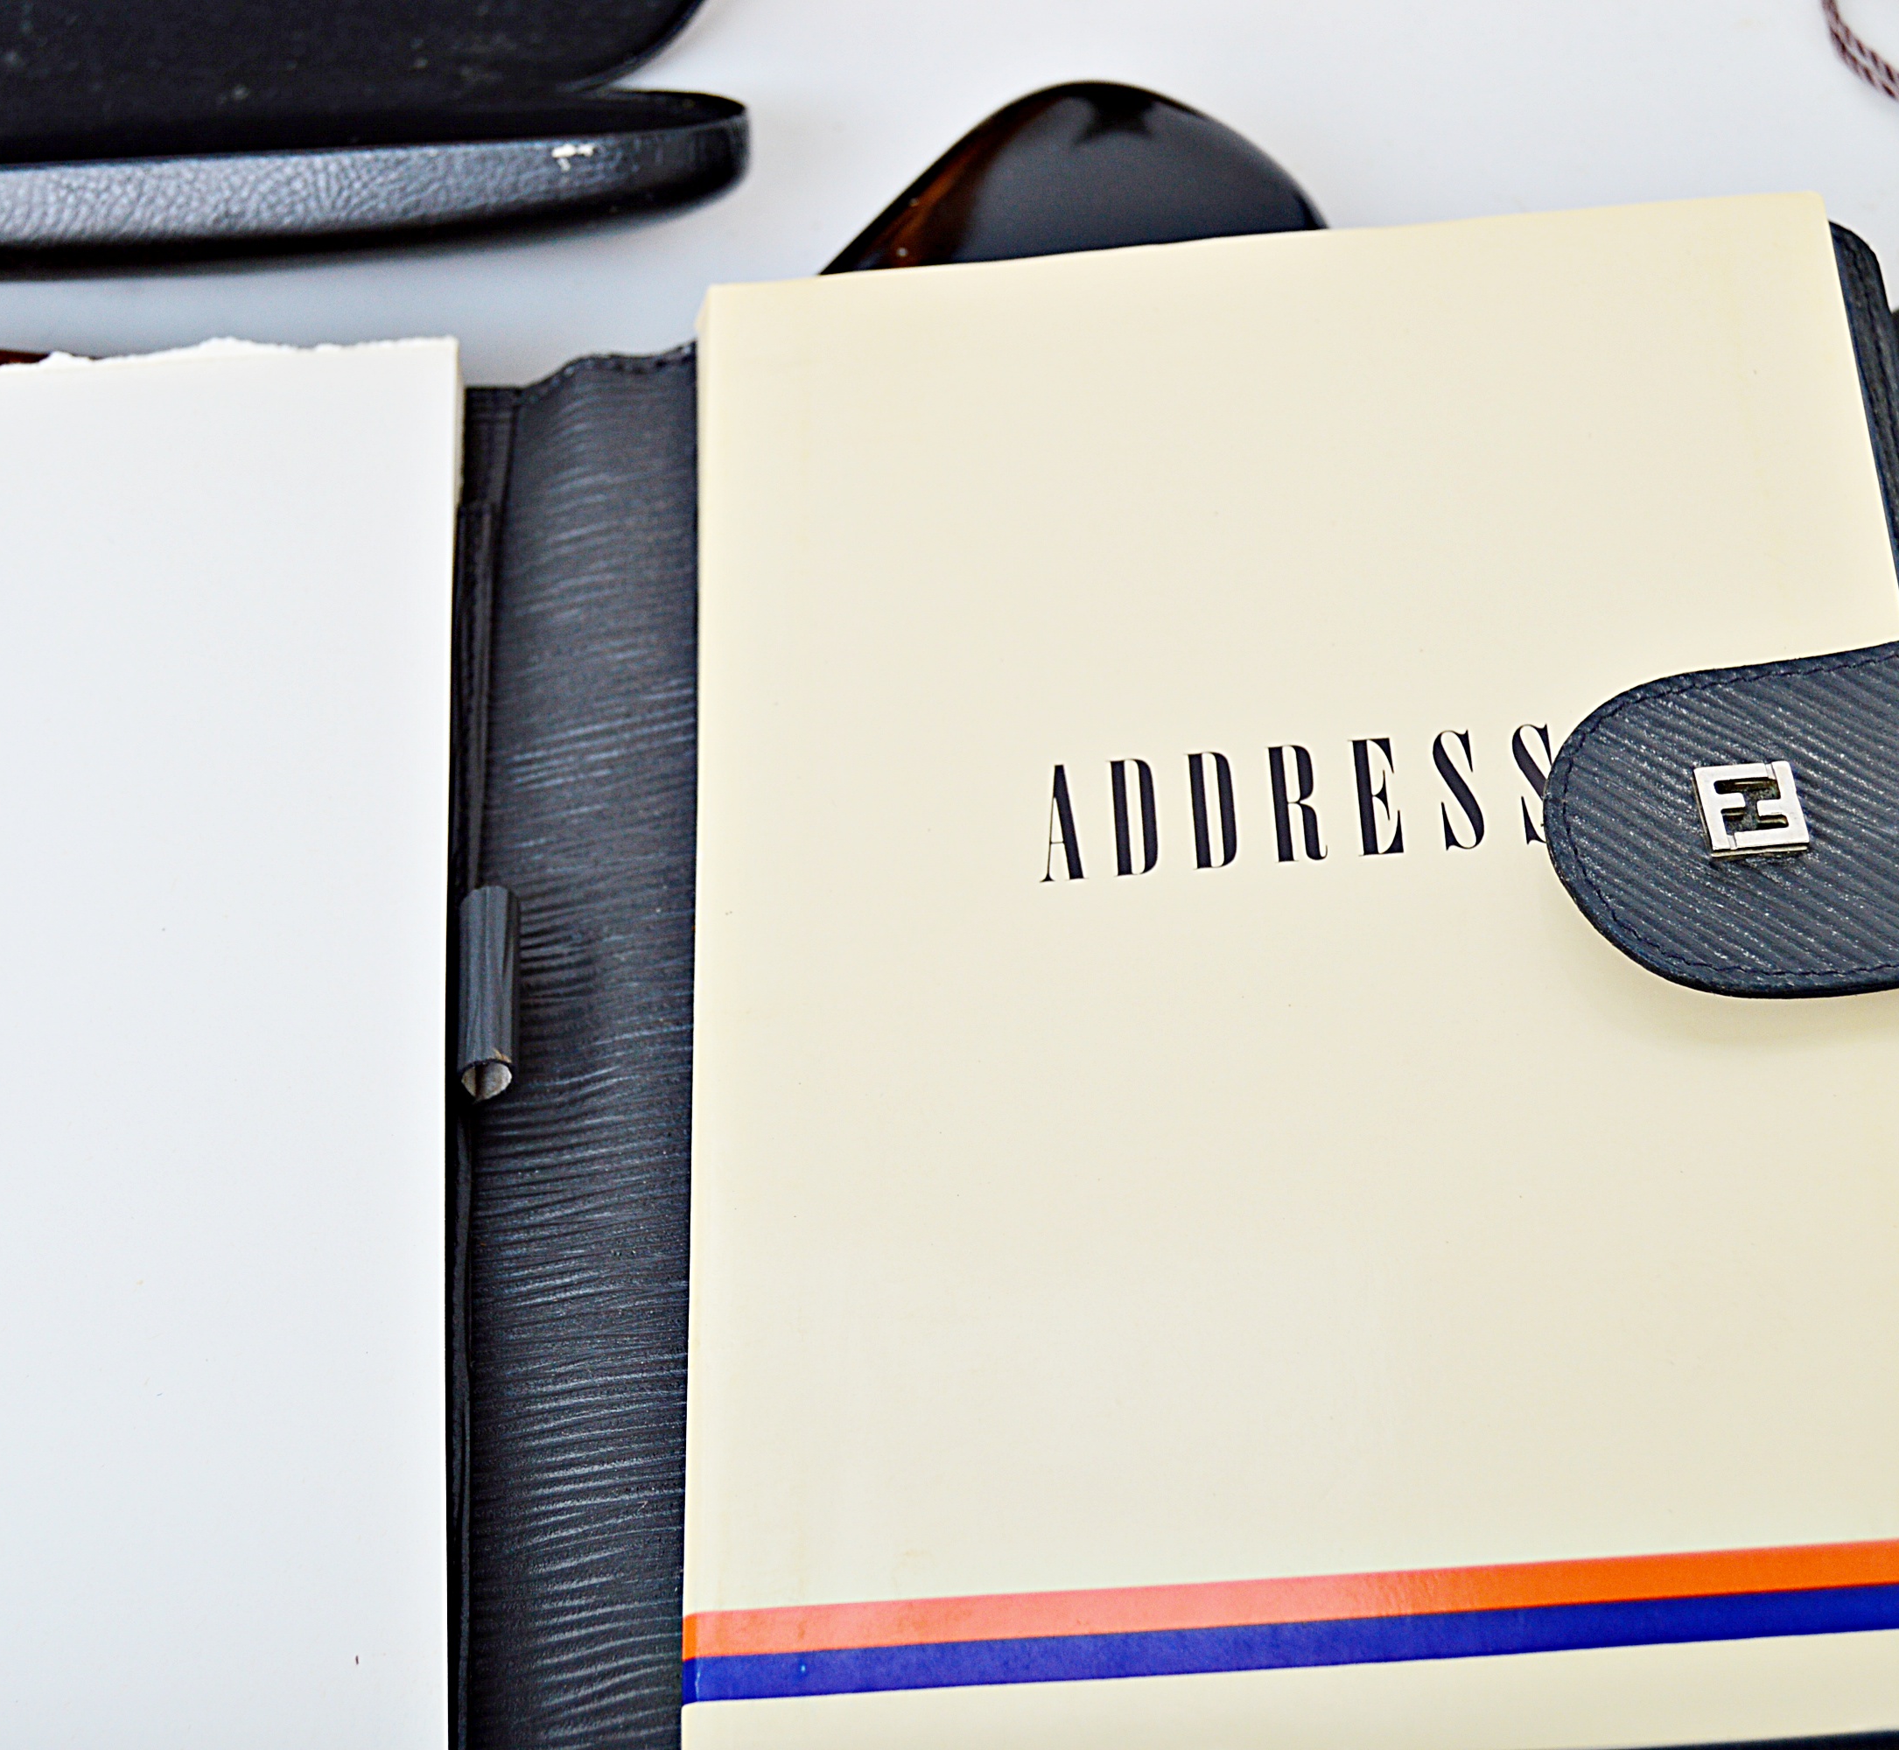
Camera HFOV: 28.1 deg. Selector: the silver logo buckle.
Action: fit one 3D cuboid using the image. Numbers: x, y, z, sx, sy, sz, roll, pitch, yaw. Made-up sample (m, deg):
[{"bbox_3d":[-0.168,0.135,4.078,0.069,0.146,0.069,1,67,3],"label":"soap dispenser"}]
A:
[{"bbox_3d":[0.090,-0.007,0.428,0.011,0.002,0.011,-4,58,4],"label":"silver logo buckle"}]

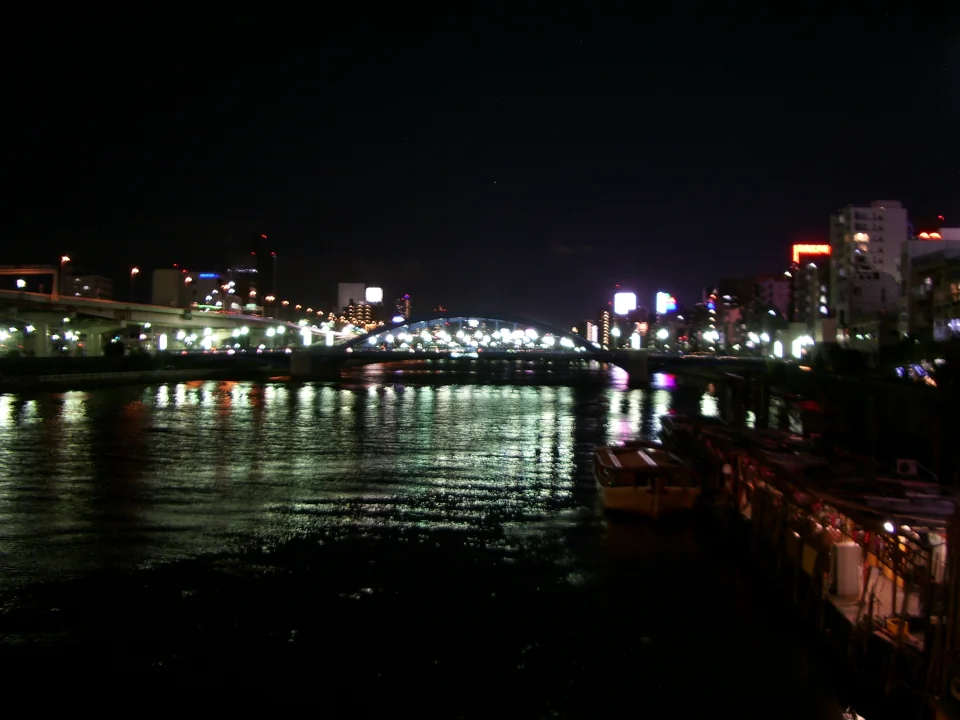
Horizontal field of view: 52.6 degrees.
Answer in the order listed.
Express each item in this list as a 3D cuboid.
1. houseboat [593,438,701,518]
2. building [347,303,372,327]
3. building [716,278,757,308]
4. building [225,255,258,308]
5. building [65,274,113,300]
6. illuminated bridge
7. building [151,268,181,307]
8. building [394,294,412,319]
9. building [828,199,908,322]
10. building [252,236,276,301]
[{"bbox_3d":[9.200,6.650,56.500,5.000,2.900,14.000,1,1,2],"label":"houseboat"},{"bbox_3d":[-91.871,-26.625,740.000,20.000,34.000,16.000,1,1,8],"label":"building"},{"bbox_3d":[105.708,-17.717,400.000,15.500,31.000,16.000,1,1,8],"label":"building"},{"bbox_3d":[-319.442,-81.245,1300.000,42.000,118.000,35.000,1,1,8],"label":"building"},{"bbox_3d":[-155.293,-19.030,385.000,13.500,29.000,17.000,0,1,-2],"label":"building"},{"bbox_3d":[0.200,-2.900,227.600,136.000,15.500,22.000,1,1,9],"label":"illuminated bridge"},{"bbox_3d":[-200.258,-32.973,620.000,19.000,50.000,19.000,1,1,4],"label":"building"},{"bbox_3d":[-77.241,-39.856,980.000,18.000,52.000,17.000,1,1,8],"label":"building"},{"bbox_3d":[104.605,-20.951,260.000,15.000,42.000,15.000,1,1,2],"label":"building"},{"bbox_3d":[-299.737,-98.392,1350.000,31.000,150.000,31.000,1,1,8],"label":"building"}]

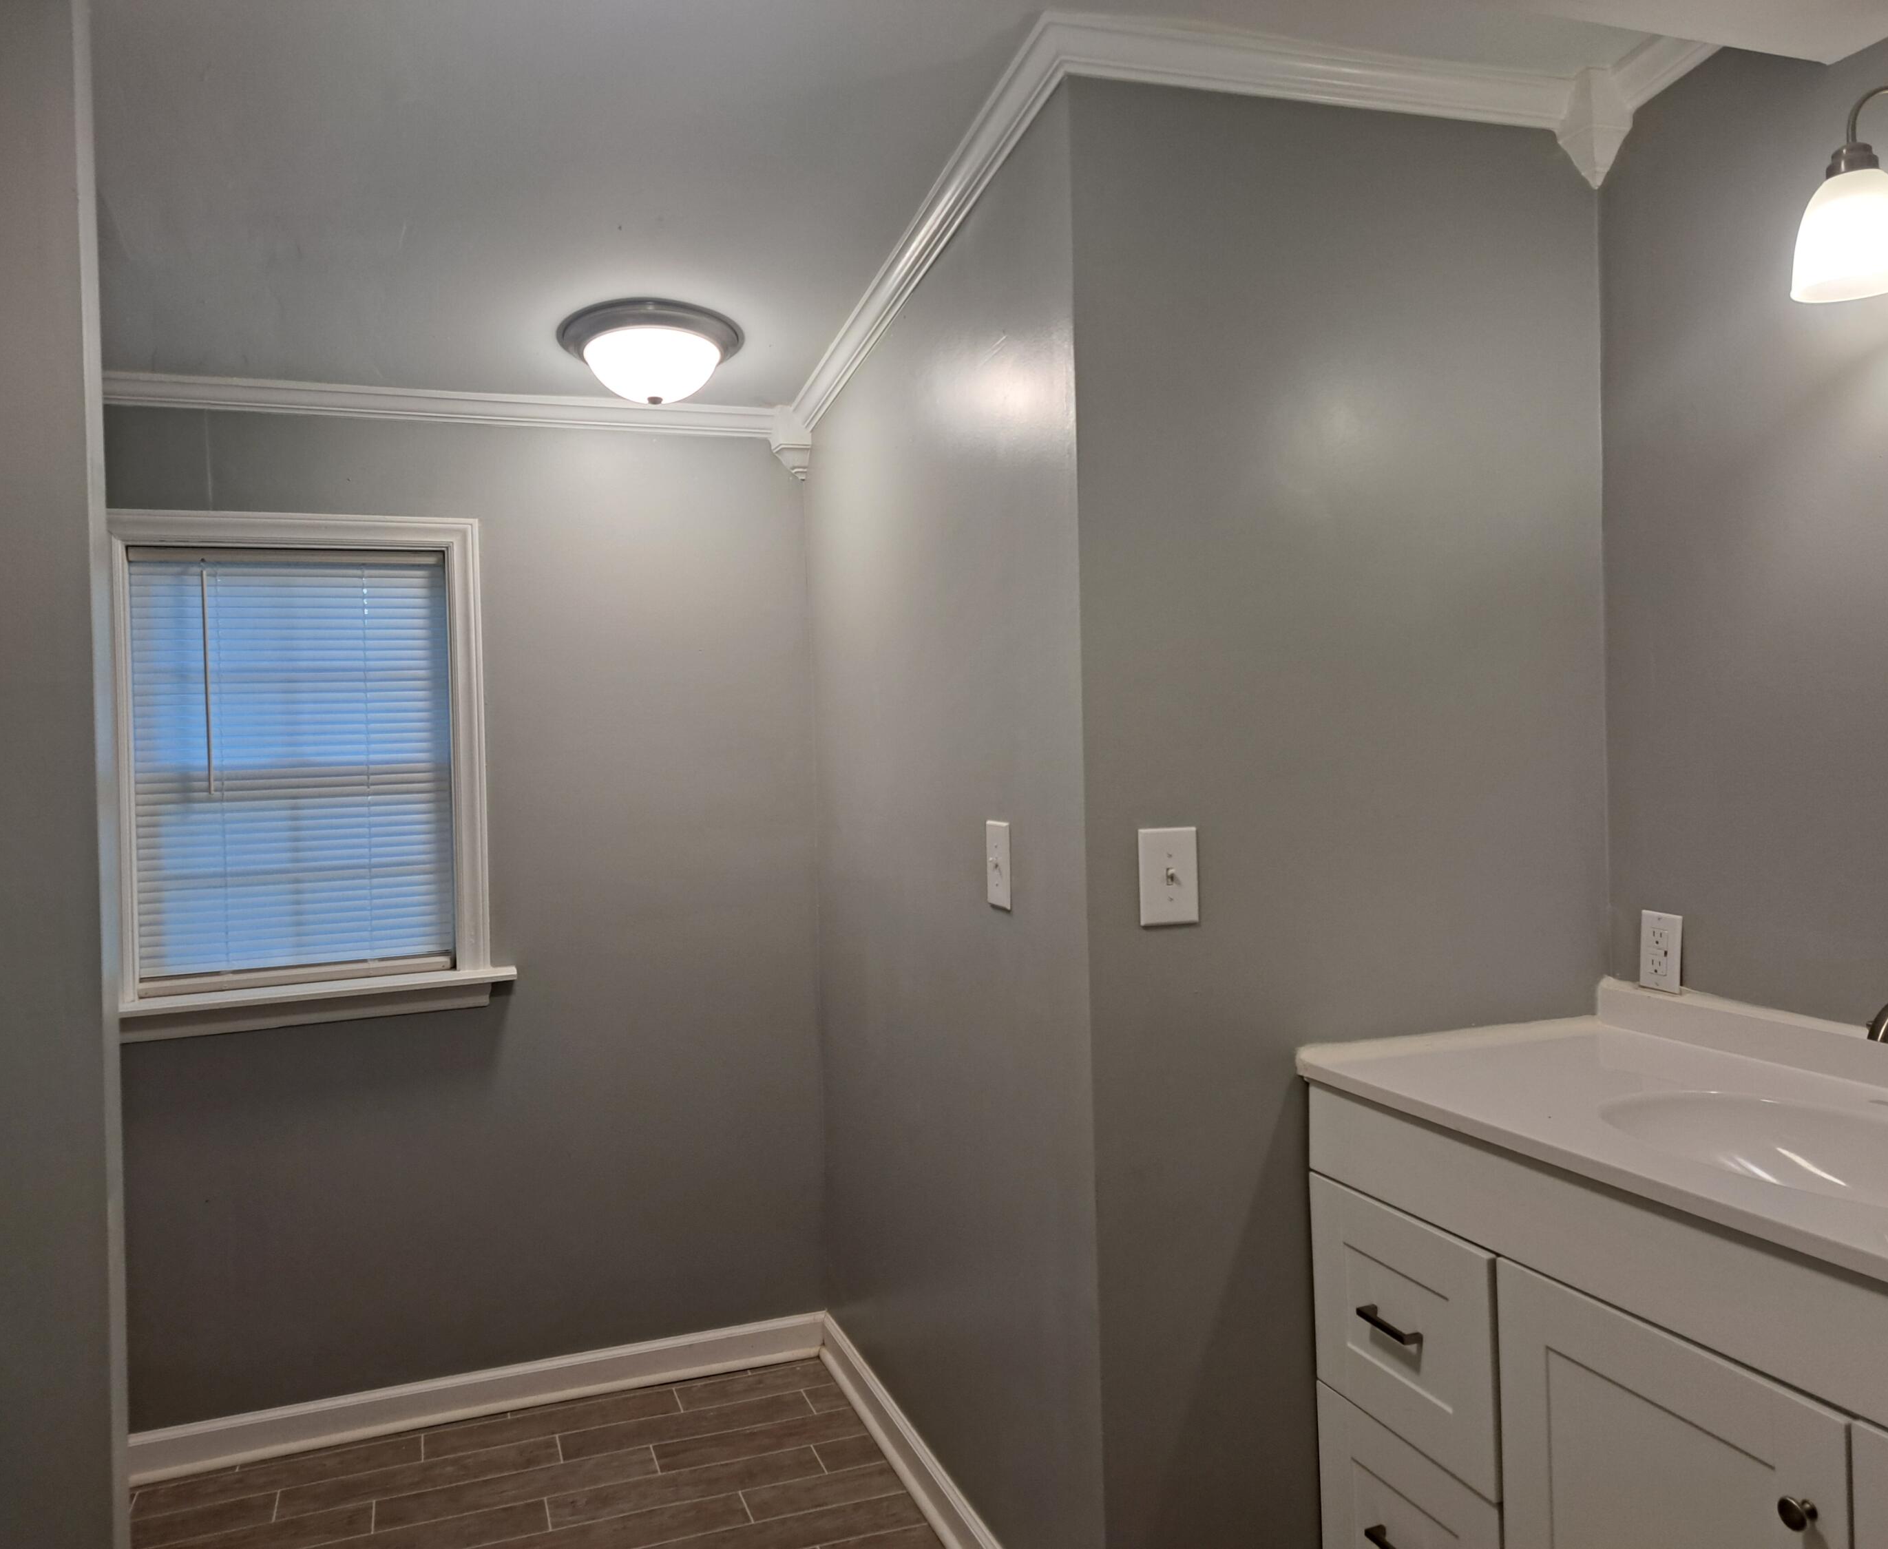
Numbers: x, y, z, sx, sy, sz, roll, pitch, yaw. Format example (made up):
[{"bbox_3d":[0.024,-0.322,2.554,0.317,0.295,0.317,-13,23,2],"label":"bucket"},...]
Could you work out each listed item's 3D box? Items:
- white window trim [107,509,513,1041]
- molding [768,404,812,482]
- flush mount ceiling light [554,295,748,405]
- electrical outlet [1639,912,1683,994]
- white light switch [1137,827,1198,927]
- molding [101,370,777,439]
[{"bbox_3d":[-1.449,-0.016,3.226,0.900,1.160,0.075,-2,-1,-19],"label":"white window trim"},{"bbox_3d":[-0.387,-0.831,3.586,0.085,0.170,0.075,-2,-1,-19],"label":"molding"},{"bbox_3d":[-0.603,-0.840,2.971,0.384,0.148,0.384,-2,-1,-19],"label":"flush mount ceiling light"},{"bbox_3d":[1.052,0.262,2.103,0.008,0.115,0.071,-2,-1,-17],"label":"electrical outlet"},{"bbox_3d":[0.316,0.143,1.991,0.087,0.132,0.014,-2,-1,-17],"label":"white light switch"},{"bbox_3d":[-1.166,-0.860,3.333,1.565,0.065,0.062,-2,-1,-19],"label":"molding"}]

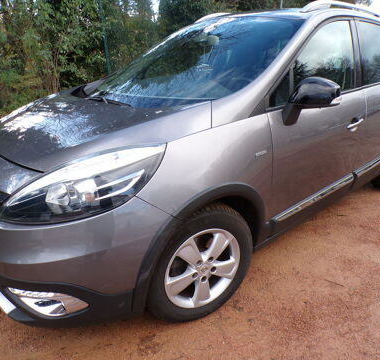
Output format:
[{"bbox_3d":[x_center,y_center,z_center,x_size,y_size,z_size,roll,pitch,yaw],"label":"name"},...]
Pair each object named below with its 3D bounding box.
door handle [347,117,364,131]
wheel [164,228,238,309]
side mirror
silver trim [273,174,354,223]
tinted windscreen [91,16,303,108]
[{"bbox_3d":[1.112,-0.381,2.237,0.219,0.040,0.045,-24,31,-35],"label":"door handle"},{"bbox_3d":[0.039,0.411,1.676,0.430,0.430,0.170,-11,23,-26],"label":"wheel"},{"bbox_3d":[0.629,-0.410,1.742,0.170,0.250,0.230,-17,26,-38],"label":"side mirror"},{"bbox_3d":[0.850,0.101,2.183,1.020,0.062,0.035,-19,27,-38],"label":"silver trim"},{"bbox_3d":[-0.020,-0.877,2.282,1.180,0.170,1.420,-44,40,-23],"label":"tinted windscreen"}]

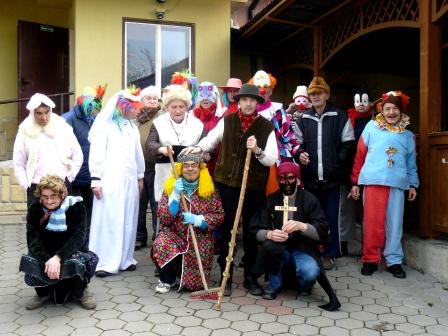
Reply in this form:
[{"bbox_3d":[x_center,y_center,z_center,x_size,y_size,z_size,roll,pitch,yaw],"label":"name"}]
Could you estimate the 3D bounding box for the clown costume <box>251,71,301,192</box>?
[{"bbox_3d":[0.410,0.034,5.556,0.580,1.840,0.380,1,6,6],"label":"clown costume"}]

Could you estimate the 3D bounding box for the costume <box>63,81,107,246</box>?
[{"bbox_3d":[-1.384,0.051,5.950,0.540,1.750,0.420,-1,1,-30],"label":"costume"}]

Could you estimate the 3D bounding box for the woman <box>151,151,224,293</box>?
[{"bbox_3d":[-0.302,0.437,5.108,0.620,1.130,0.680,0,6,-3],"label":"woman"}]

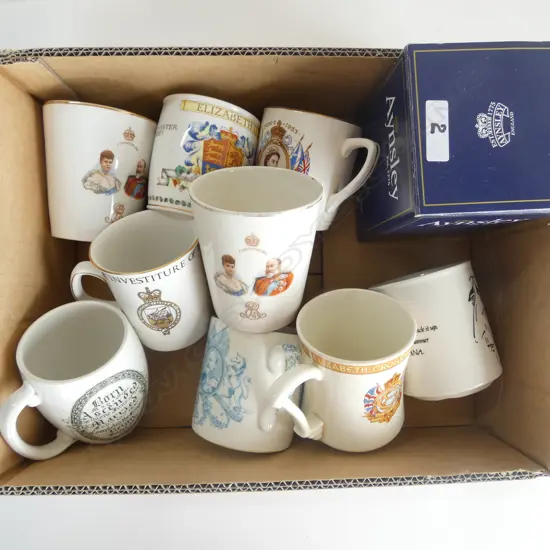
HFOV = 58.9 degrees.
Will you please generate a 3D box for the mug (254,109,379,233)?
[{"bbox_3d":[0.030,-0.078,0.381,0.100,0.078,0.082,17,101,28],"label":"mug"}]

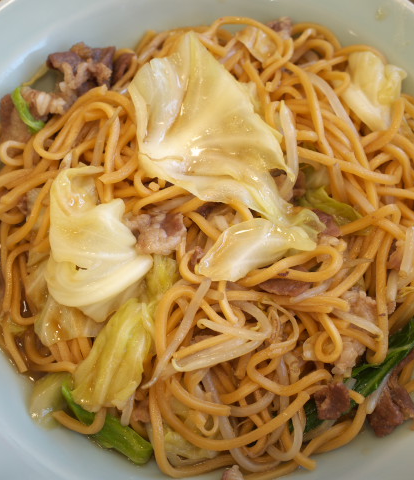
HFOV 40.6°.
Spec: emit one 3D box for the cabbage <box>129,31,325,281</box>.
[{"bbox_3d":[0.003,-0.035,0.220,0.059,0.026,0.099,-26,75,-10],"label":"cabbage"}]

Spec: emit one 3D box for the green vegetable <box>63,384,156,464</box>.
[{"bbox_3d":[-0.039,0.069,0.206,0.042,0.013,0.013,33,74,8],"label":"green vegetable"}]

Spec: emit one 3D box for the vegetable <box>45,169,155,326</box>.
[{"bbox_3d":[-0.045,0.000,0.213,0.038,0.024,0.058,-23,75,-9],"label":"vegetable"}]

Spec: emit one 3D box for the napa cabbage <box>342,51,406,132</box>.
[{"bbox_3d":[0.071,-0.065,0.242,0.025,0.018,0.036,19,73,4],"label":"napa cabbage"}]

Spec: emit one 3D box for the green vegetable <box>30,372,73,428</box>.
[{"bbox_3d":[-0.058,0.060,0.210,0.018,0.012,0.021,1,72,-2],"label":"green vegetable"}]

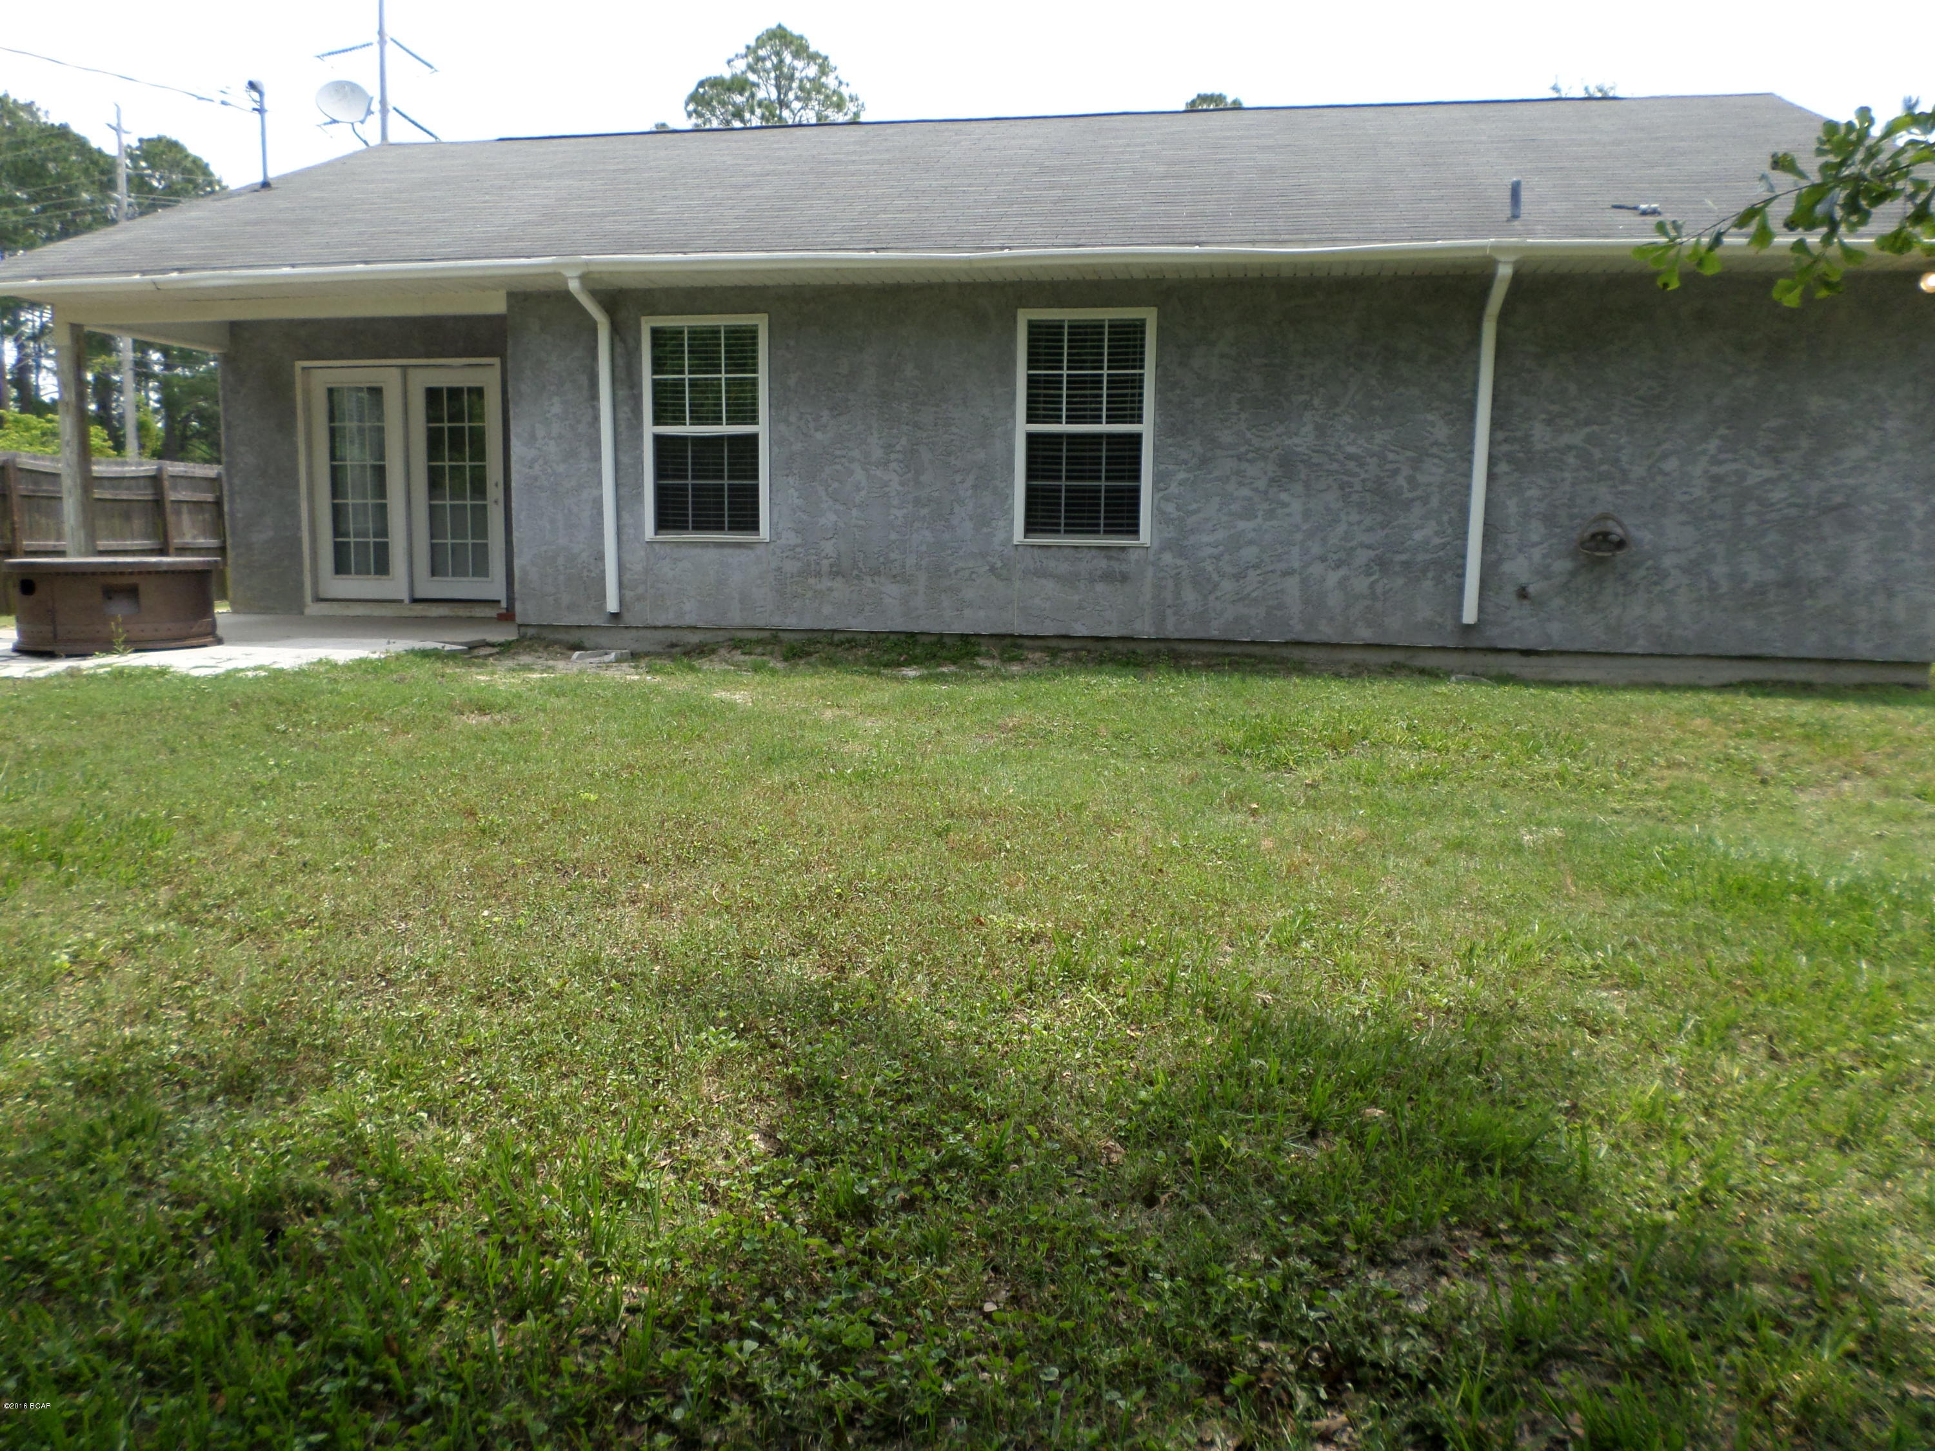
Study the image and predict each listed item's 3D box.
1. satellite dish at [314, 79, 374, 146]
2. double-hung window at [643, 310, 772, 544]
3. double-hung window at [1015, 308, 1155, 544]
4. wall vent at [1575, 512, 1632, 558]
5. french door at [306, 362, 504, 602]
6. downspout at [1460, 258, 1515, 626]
[{"bbox_3d":[-6.604,-6.492,14.799,0.580,0.660,0.480,-6,10,-43],"label":"satellite dish"},{"bbox_3d":[-1.836,-2.084,9.865,0.924,1.568,0.100,2,8,10],"label":"double-hung window"},{"bbox_3d":[0.790,-1.996,9.393,0.930,1.560,0.100,2,8,10],"label":"double-hung window"},{"bbox_3d":[4.022,-1.203,8.828,0.310,0.280,0.150,2,8,10],"label":"wall vent"},{"bbox_3d":[-4.962,-2.131,12.302,1.905,2.101,0.130,2,8,10],"label":"french door"},{"bbox_3d":[3.241,-1.714,8.704,0.095,2.190,0.520,2,8,10],"label":"downspout"}]

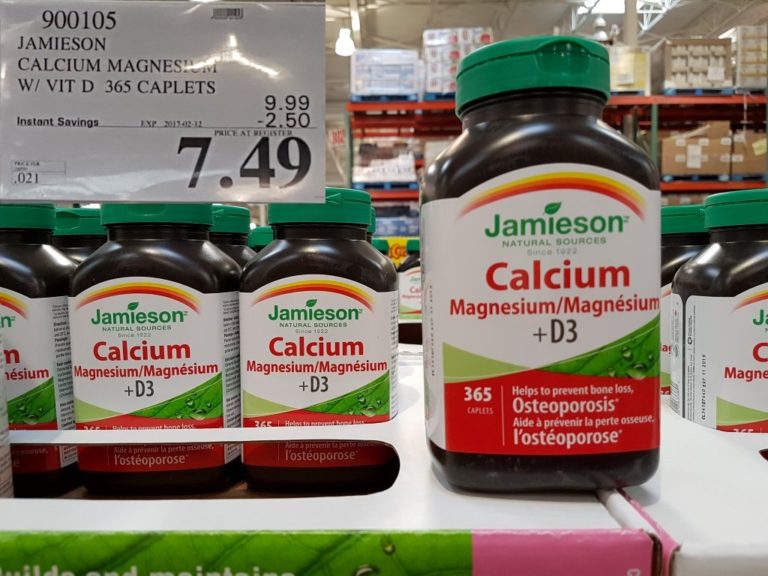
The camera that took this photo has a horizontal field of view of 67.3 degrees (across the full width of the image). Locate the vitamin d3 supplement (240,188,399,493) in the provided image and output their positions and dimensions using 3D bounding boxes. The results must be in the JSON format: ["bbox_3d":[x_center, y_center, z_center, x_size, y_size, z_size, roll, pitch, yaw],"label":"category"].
[{"bbox_3d":[-0.036,0.027,0.345,0.091,0.167,0.072,-1,3,1],"label":"vitamin d3 supplement"}]

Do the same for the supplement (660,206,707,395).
[{"bbox_3d":[0.223,0.024,0.423,0.091,0.167,0.072,-1,3,0],"label":"supplement"}]

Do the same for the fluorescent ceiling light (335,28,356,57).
[{"bbox_3d":[-0.921,-5.874,13.800,0.467,0.650,0.467,-1,3,0],"label":"fluorescent ceiling light"}]

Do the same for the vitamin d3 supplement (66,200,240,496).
[{"bbox_3d":[-0.130,0.029,0.342,0.091,0.167,0.072,-1,3,0],"label":"vitamin d3 supplement"}]

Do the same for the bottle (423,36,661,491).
[{"bbox_3d":[0.064,-0.009,0.242,0.091,0.167,0.072,-1,3,2],"label":"bottle"}]

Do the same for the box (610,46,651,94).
[{"bbox_3d":[3.720,-3.514,9.724,1.045,0.710,1.050,-1,3,0],"label":"box"}]

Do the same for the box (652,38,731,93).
[{"bbox_3d":[5.021,-3.594,9.724,1.064,0.805,1.050,-1,3,0],"label":"box"}]

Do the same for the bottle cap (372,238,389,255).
[{"bbox_3d":[-0.023,-0.070,0.963,0.061,0.020,0.061,-1,3,0],"label":"bottle cap"}]

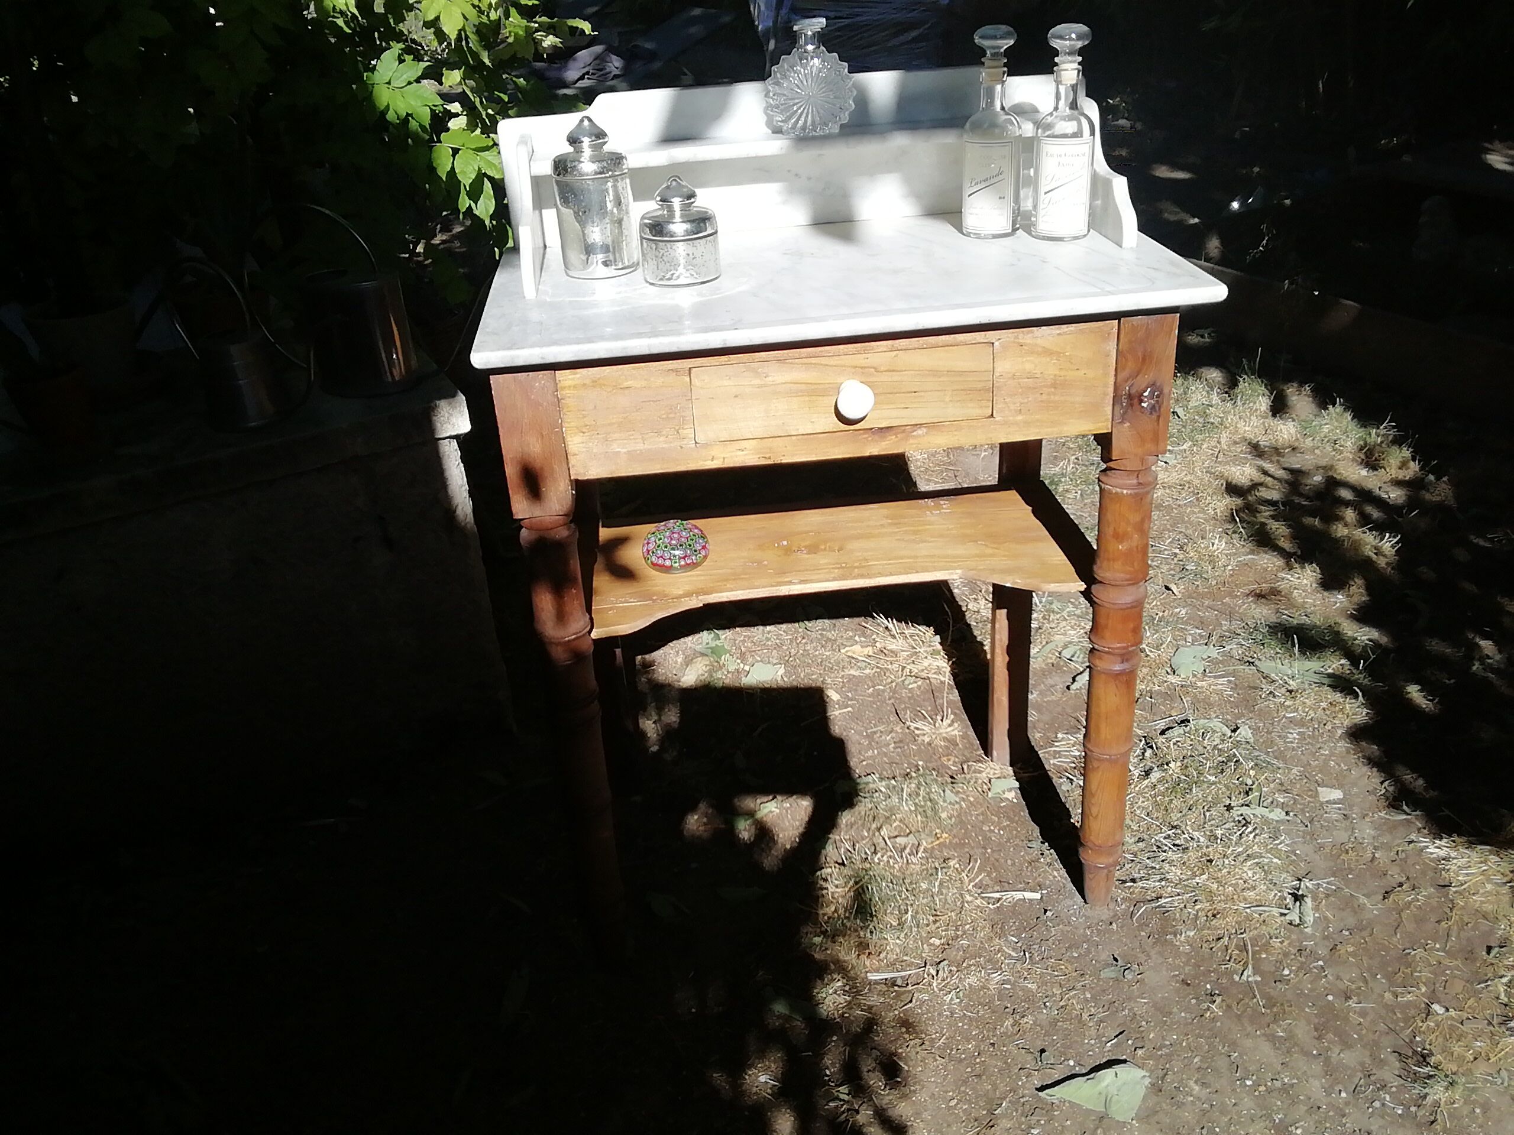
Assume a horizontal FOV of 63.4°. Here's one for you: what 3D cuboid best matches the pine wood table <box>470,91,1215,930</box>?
[{"bbox_3d":[0.095,-0.039,1.471,0.715,0.990,0.393,-6,28,-3],"label":"pine wood table"}]

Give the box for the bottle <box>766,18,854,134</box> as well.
[{"bbox_3d":[0.058,-0.546,1.366,0.098,0.120,0.042,-6,28,-3],"label":"bottle"}]

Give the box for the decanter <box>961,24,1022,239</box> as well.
[{"bbox_3d":[0.255,-0.478,1.345,0.066,0.216,0.066,5,30,16],"label":"decanter"}]

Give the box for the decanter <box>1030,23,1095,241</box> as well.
[{"bbox_3d":[0.326,-0.467,1.318,0.066,0.215,0.066,2,29,10],"label":"decanter"}]

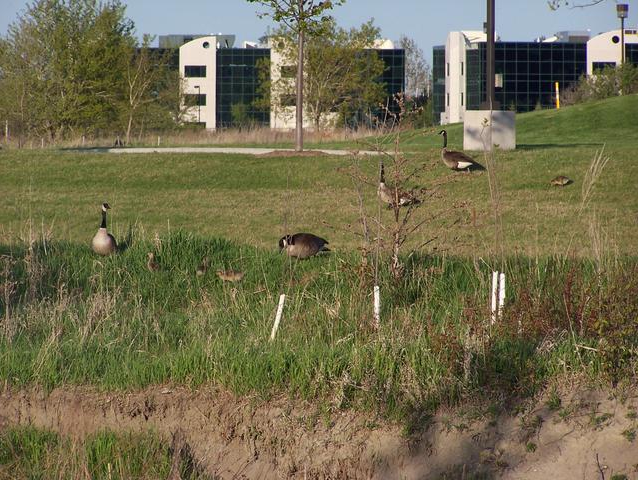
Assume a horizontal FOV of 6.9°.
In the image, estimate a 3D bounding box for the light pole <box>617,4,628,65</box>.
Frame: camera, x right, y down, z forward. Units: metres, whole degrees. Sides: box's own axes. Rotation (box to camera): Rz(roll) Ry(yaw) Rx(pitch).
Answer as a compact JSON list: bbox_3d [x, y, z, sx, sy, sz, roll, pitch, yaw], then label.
[{"bbox_3d":[12.540,-7.582,220.000,0.460,4.300,0.460,0,1,0],"label":"light pole"}]

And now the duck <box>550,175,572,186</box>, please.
[{"bbox_3d":[3.991,-0.975,88.000,0.350,0.200,0.160,0,2,-9],"label":"duck"}]

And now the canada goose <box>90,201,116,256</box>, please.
[{"bbox_3d":[-2.679,-0.106,66.500,0.290,0.720,0.580,0,1,18],"label":"canada goose"}]

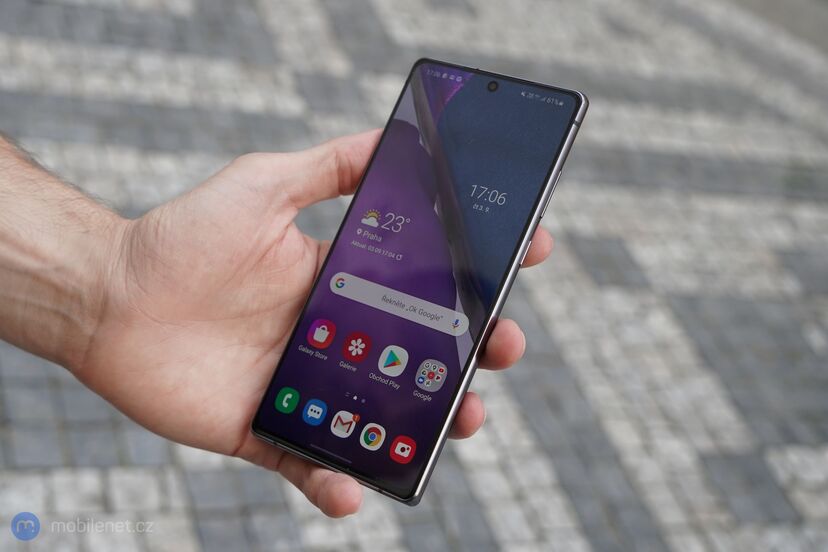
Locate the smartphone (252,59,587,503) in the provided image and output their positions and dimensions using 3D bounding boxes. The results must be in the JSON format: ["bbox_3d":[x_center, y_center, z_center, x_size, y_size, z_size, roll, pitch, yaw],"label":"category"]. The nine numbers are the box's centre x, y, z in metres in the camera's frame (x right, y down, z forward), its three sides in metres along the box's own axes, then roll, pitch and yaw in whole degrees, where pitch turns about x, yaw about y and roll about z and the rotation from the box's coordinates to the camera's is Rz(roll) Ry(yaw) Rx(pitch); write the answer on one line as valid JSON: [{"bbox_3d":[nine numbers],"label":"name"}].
[{"bbox_3d":[0.002,-0.004,0.363,0.075,0.009,0.162,19,80,28],"label":"smartphone"}]

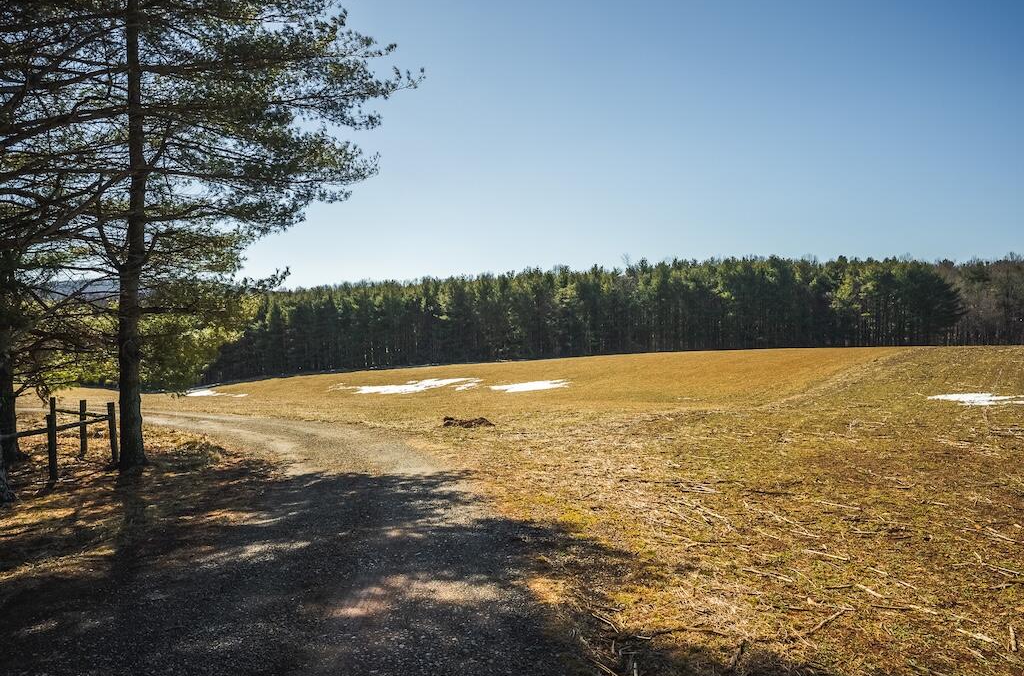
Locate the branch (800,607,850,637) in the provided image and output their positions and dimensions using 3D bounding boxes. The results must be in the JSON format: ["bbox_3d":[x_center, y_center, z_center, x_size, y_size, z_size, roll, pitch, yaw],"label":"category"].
[{"bbox_3d":[1.841,1.640,3.643,0.506,0.035,0.050,0,0,-37],"label":"branch"}]

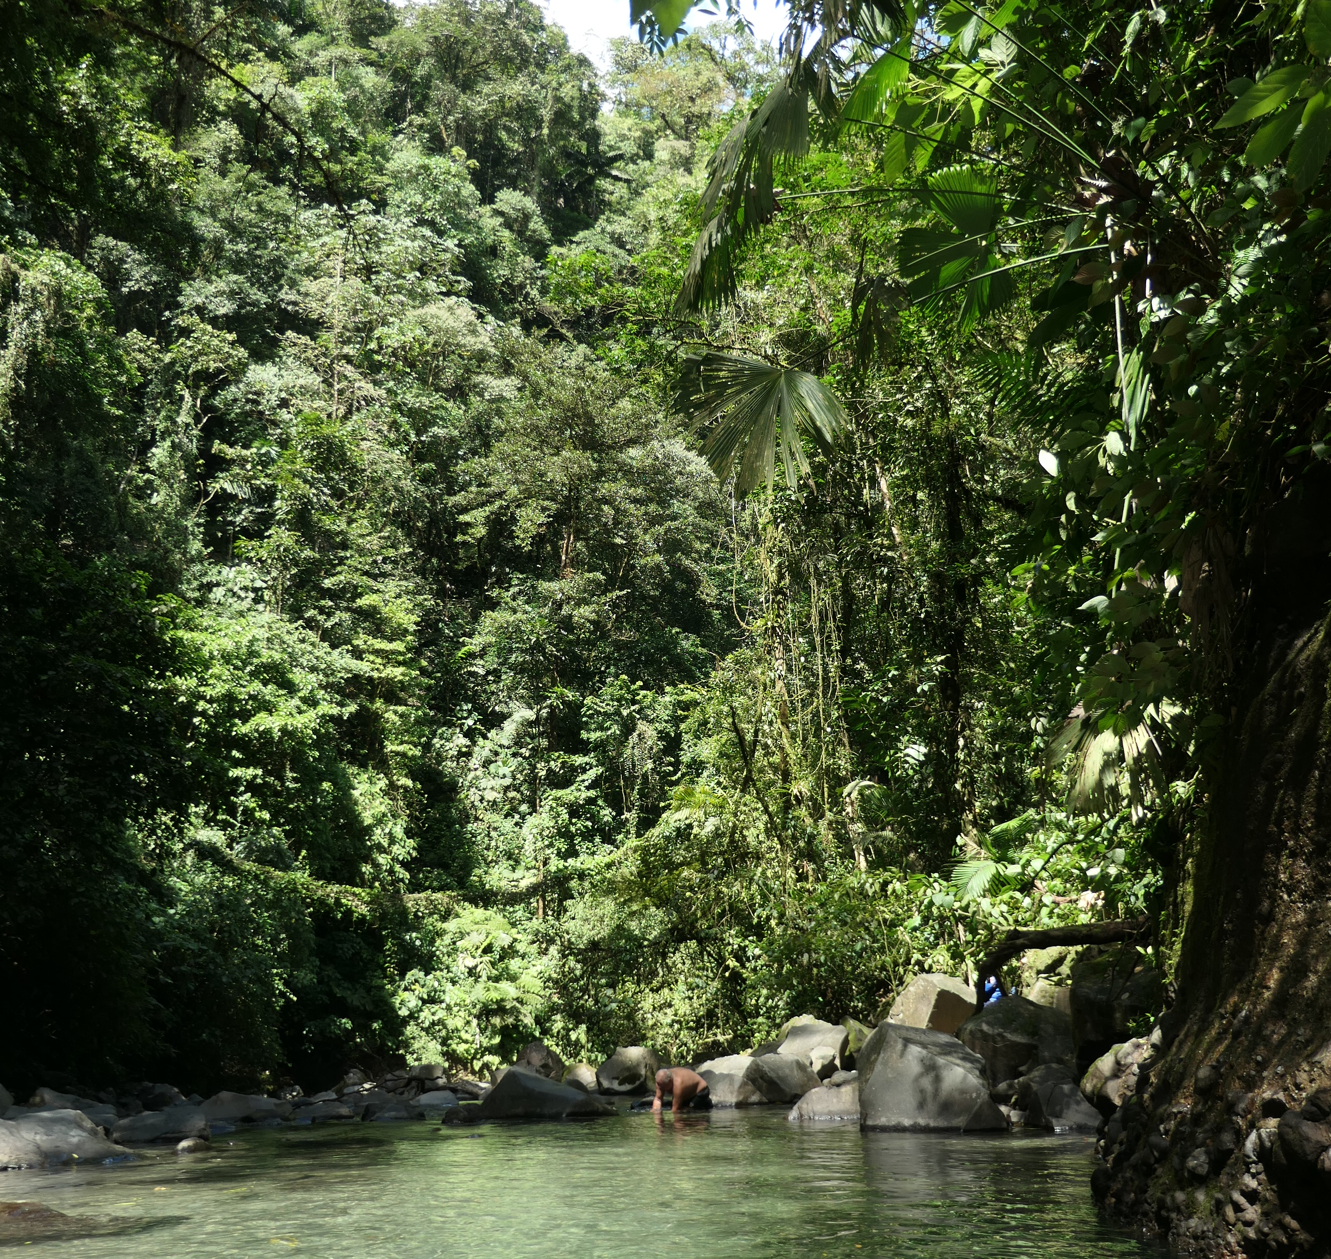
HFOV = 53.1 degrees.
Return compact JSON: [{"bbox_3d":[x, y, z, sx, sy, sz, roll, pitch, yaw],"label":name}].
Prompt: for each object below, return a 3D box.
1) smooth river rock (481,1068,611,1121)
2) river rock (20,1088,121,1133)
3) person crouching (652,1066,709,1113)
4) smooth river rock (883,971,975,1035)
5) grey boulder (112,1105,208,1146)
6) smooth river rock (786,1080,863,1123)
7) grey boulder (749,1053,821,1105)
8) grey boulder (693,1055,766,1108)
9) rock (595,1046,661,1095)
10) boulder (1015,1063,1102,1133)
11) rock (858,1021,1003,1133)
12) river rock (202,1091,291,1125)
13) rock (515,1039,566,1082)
[{"bbox_3d":[-1.344,5.313,15.188,1.549,0.581,1.000,0,-16,0],"label":"smooth river rock"},{"bbox_3d":[-6.075,4.917,13.600,0.989,0.459,0.750,0,-16,0],"label":"river rock"},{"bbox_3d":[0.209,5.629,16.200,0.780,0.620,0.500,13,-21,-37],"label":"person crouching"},{"bbox_3d":[3.239,4.690,16.300,1.128,0.917,1.000,0,-16,0],"label":"smooth river rock"},{"bbox_3d":[-4.623,4.514,12.123,0.853,0.355,0.600,5,-16,-19],"label":"grey boulder"},{"bbox_3d":[1.597,4.654,13.096,0.793,0.400,0.650,-2,-15,6],"label":"smooth river rock"},{"bbox_3d":[1.538,5.993,17.724,1.039,0.678,0.900,0,-16,0],"label":"grey boulder"},{"bbox_3d":[0.788,5.845,17.228,1.010,0.659,0.850,0,-16,0],"label":"grey boulder"},{"bbox_3d":[-0.460,5.412,16.347,0.766,0.548,0.650,0,-15,-1],"label":"rock"},{"bbox_3d":[4.085,4.857,13.770,0.936,0.697,0.850,0,-16,0],"label":"boulder"},{"bbox_3d":[2.470,4.147,12.363,1.379,0.965,1.150,-3,-15,10],"label":"rock"},{"bbox_3d":[-3.944,4.485,12.485,0.851,0.277,0.650,4,-16,-16],"label":"river rock"},{"bbox_3d":[-1.557,5.390,16.598,0.620,0.505,0.600,1,-15,-5],"label":"rock"}]

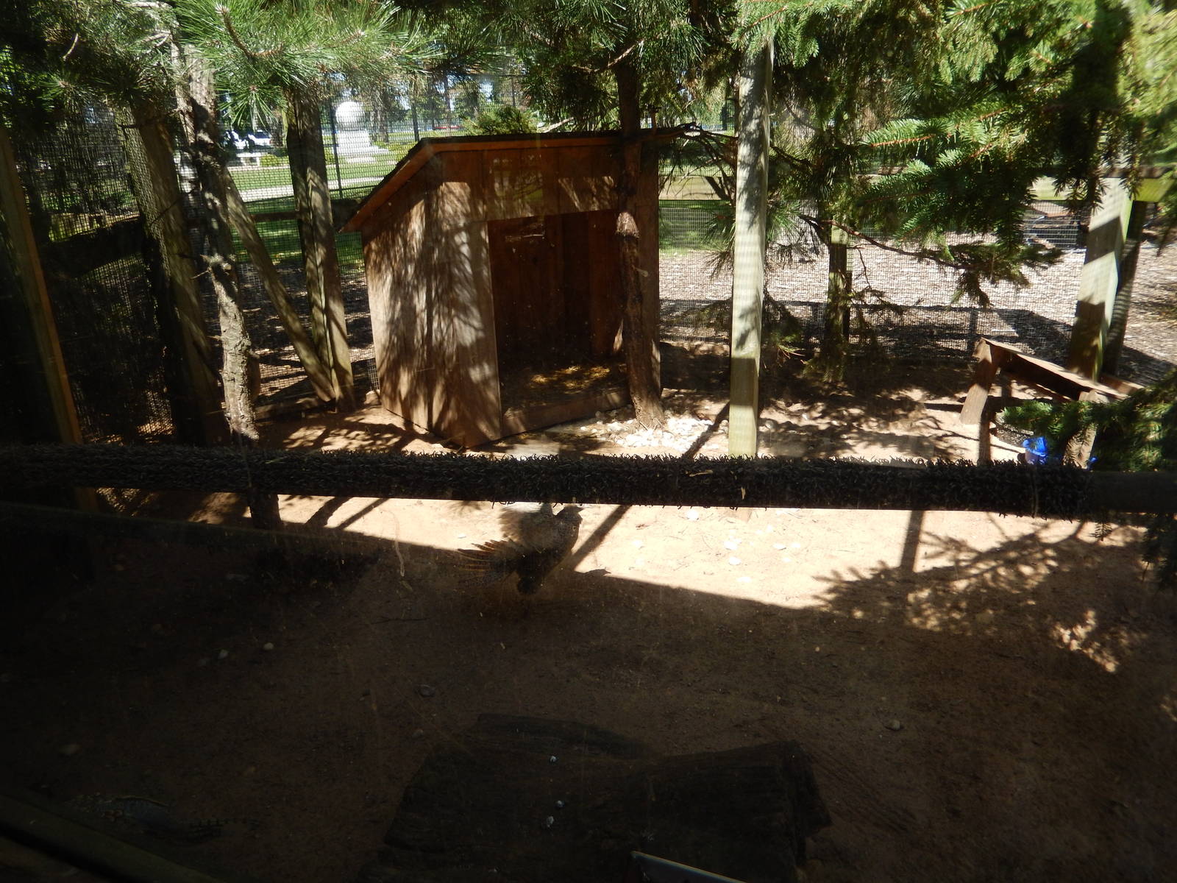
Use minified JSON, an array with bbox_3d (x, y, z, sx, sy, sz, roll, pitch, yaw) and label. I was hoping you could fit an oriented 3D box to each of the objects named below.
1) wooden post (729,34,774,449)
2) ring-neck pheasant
[{"bbox_3d":[0.790,-0.876,4.191,0.140,2.350,0.140,5,21,18],"label":"wooden post"},{"bbox_3d":[-0.272,0.434,3.470,0.480,0.380,0.320,-5,20,-8],"label":"ring-neck pheasant"}]

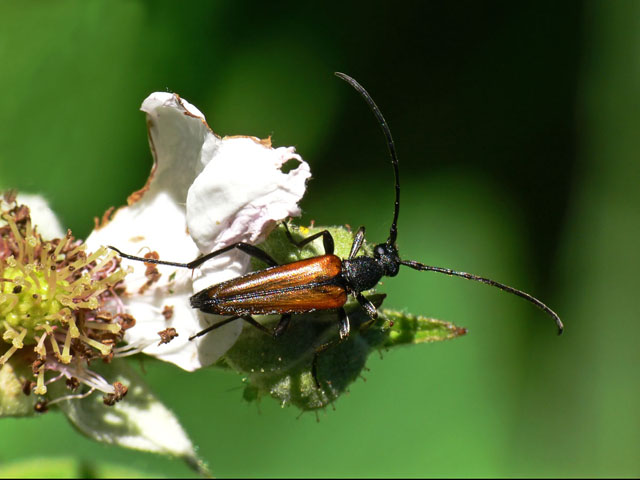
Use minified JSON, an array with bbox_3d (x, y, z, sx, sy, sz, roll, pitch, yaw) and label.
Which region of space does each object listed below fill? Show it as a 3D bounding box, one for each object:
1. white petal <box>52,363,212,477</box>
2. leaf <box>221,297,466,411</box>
[{"bbox_3d":[-0.008,0.008,0.109,0.003,0.008,0.002,-53,13,-10],"label":"white petal"},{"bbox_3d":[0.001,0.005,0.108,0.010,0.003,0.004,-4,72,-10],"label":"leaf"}]

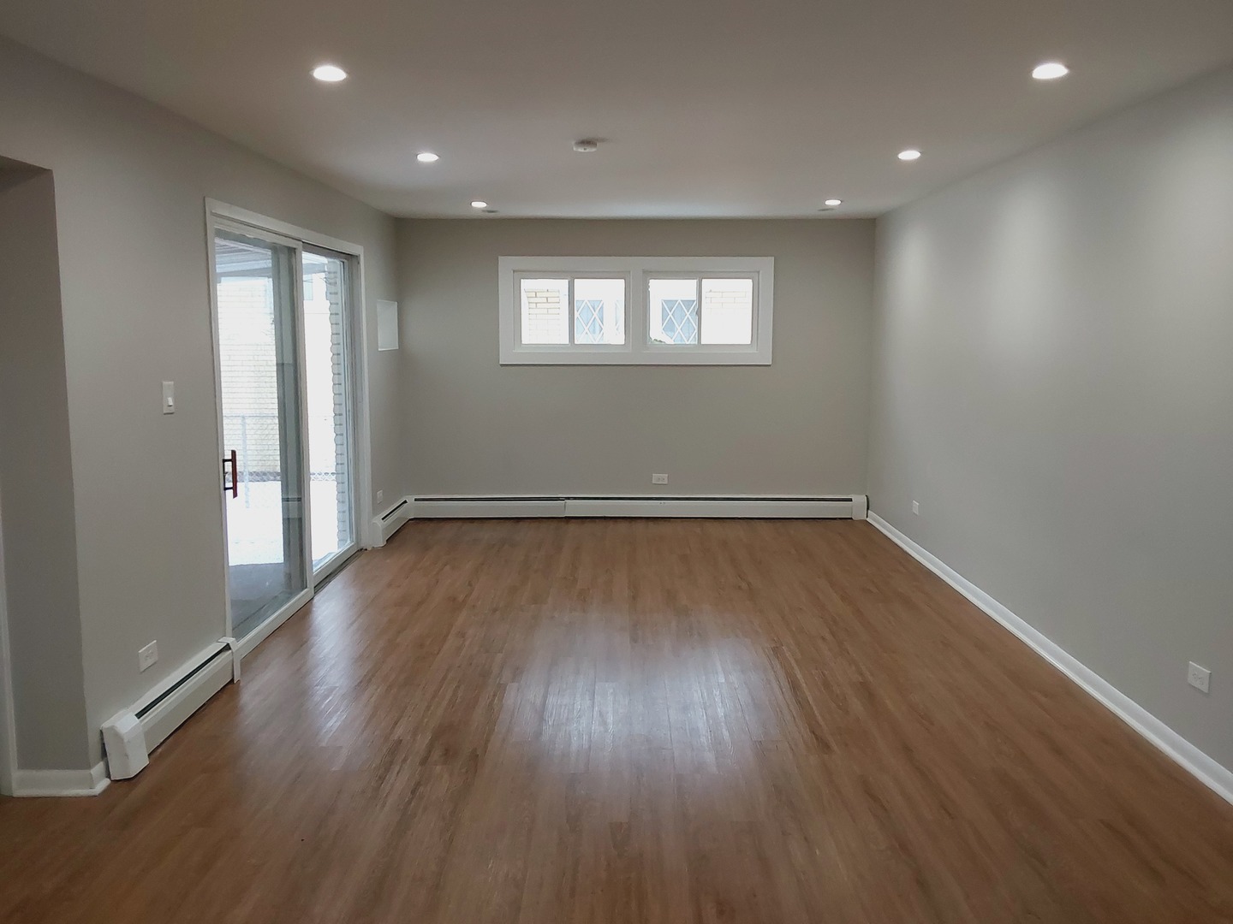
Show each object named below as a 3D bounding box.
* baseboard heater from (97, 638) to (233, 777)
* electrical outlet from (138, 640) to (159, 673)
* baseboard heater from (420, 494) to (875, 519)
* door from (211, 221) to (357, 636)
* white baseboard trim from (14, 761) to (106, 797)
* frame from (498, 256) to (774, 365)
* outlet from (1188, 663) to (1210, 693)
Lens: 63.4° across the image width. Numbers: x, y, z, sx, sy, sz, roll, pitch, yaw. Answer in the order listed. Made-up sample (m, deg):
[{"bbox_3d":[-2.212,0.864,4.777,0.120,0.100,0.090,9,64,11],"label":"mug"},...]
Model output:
[{"bbox_3d":[-1.667,0.908,3.823,0.083,0.194,0.956,0,8,0],"label":"baseboard heater"},{"bbox_3d":[-1.703,0.711,3.646,0.012,0.076,0.124,0,8,0],"label":"electrical outlet"},{"bbox_3d":[0.170,0.356,7.809,3.572,0.187,0.084,0,8,0],"label":"baseboard heater"},{"bbox_3d":[-1.745,-0.242,5.566,0.110,1.989,2.417,0,8,0],"label":"door"},{"bbox_3d":[-1.821,1.037,3.285,0.279,0.089,0.115,0,8,0],"label":"white baseboard trim"},{"bbox_3d":[0.154,-1.165,7.715,2.110,0.827,0.090,0,8,0],"label":"frame"},{"bbox_3d":[1.982,0.736,3.402,0.012,0.075,0.120,0,8,0],"label":"outlet"}]

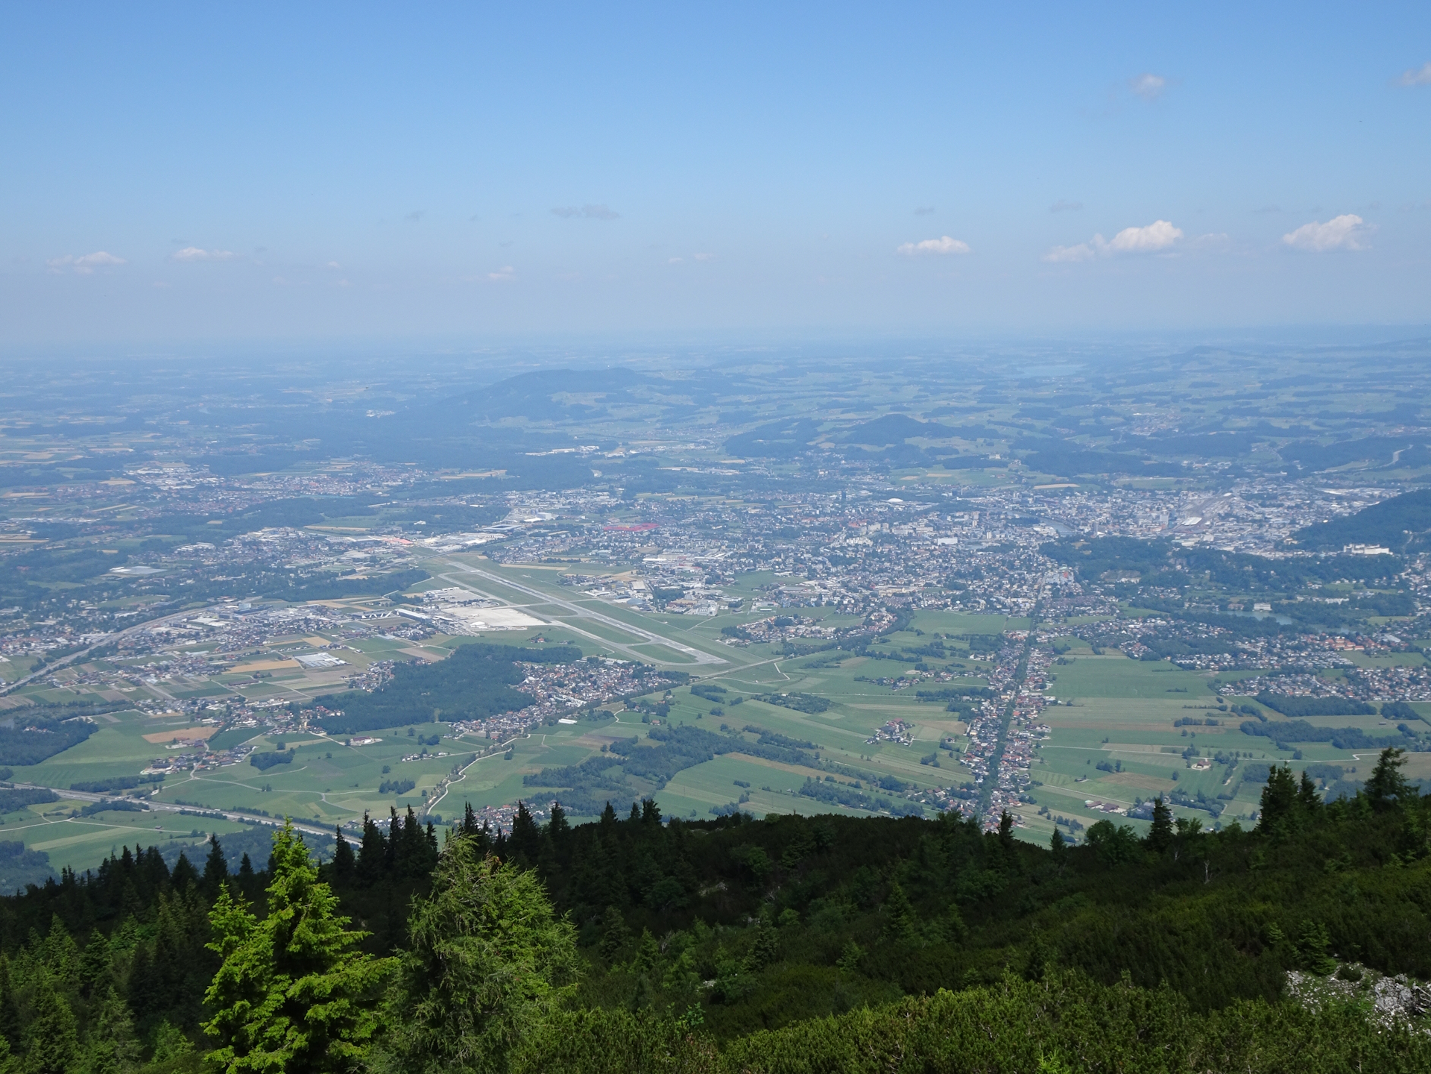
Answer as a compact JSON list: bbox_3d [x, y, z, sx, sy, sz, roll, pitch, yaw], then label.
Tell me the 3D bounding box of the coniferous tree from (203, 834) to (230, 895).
[{"bbox_3d":[-56.160,37.230,200.000,3.020,7.640,3.020,-3,8,-16],"label":"coniferous tree"}]

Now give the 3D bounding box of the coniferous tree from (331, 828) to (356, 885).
[{"bbox_3d":[-42.870,37.130,205.000,2.840,7.300,2.840,-2,8,-12],"label":"coniferous tree"}]

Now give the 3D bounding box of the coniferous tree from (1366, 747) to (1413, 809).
[{"bbox_3d":[49.220,17.860,130.000,3.350,5.220,3.350,2,8,21],"label":"coniferous tree"}]

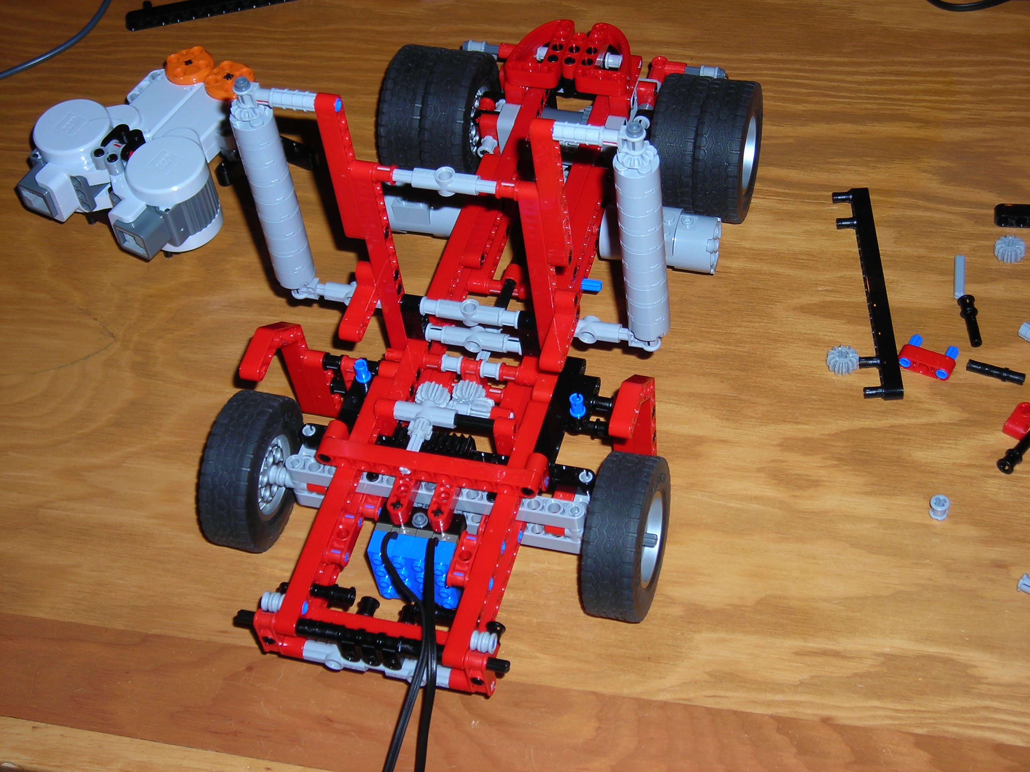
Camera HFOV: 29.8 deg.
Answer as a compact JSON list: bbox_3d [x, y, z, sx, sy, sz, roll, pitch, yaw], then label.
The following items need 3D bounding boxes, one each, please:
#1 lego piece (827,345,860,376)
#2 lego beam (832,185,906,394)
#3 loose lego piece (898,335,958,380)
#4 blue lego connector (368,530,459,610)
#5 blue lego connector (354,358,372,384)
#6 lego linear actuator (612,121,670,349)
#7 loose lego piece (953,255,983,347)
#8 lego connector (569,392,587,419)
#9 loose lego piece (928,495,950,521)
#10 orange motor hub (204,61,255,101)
[{"bbox_3d":[0.136,-0.011,0.804,0.014,0.008,0.014,8,52,15],"label":"lego piece"},{"bbox_3d":[0.150,-0.041,0.827,0.016,0.007,0.119,-4,50,4],"label":"lego beam"},{"bbox_3d":[0.172,-0.013,0.801,0.024,0.007,0.016,20,56,23],"label":"loose lego piece"},{"bbox_3d":[-0.037,0.071,0.731,0.032,0.031,0.011,8,54,15],"label":"blue lego connector"},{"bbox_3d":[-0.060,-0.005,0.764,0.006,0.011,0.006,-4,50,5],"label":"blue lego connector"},{"bbox_3d":[0.047,-0.055,0.703,0.017,0.107,0.017,8,52,15],"label":"lego linear actuator"},{"bbox_3d":[0.190,-0.037,0.818,0.010,0.007,0.052,-5,50,4],"label":"loose lego piece"},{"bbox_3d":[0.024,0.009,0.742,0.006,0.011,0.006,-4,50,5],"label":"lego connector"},{"bbox_3d":[0.165,0.047,0.752,0.007,0.008,0.007,8,52,15],"label":"loose lego piece"},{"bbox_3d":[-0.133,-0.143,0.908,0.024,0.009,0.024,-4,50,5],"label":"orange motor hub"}]

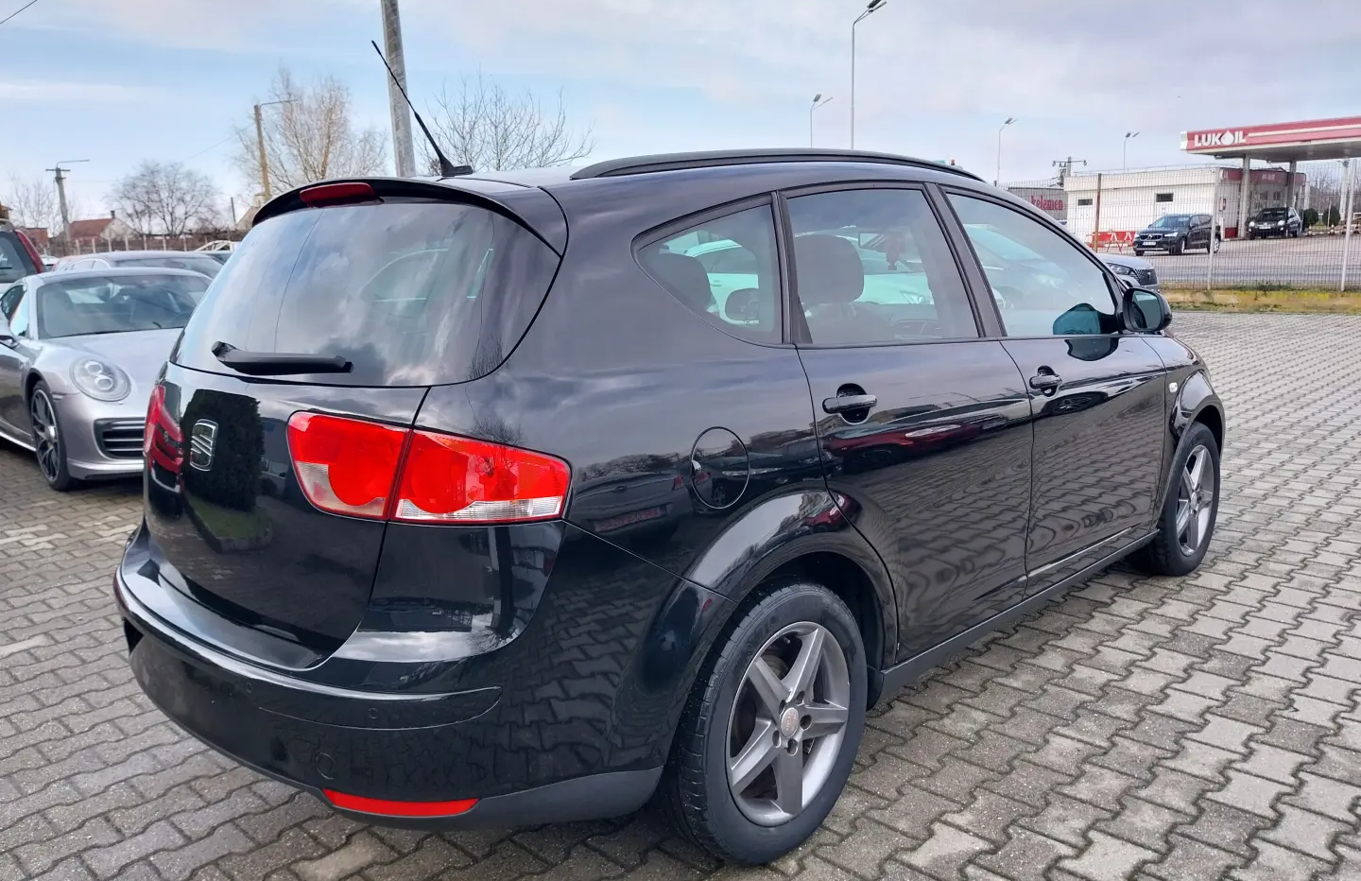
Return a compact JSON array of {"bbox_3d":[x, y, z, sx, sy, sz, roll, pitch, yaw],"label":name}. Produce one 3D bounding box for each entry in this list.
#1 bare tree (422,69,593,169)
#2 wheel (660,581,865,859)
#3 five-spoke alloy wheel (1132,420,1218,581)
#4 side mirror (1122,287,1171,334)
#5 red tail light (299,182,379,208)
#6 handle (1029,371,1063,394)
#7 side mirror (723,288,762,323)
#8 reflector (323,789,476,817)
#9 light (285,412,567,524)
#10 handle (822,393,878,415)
[{"bbox_3d":[-4.170,-6.293,25.971,4.700,5.852,4.700,-4,11,-8],"label":"bare tree"},{"bbox_3d":[0.182,0.619,2.354,0.210,0.630,0.630,8,14,44],"label":"wheel"},{"bbox_3d":[1.994,0.226,4.145,0.210,0.630,0.630,8,14,44],"label":"five-spoke alloy wheel"},{"bbox_3d":[1.554,-0.440,3.413,0.170,0.147,0.110,8,14,44],"label":"side mirror"},{"bbox_3d":[-0.766,-0.555,2.308,0.340,0.048,0.055,8,14,44],"label":"red tail light"},{"bbox_3d":[1.074,-0.171,3.000,0.045,0.040,0.195,8,14,44],"label":"handle"},{"bbox_3d":[0.267,-0.626,4.672,0.170,0.147,0.110,8,14,44],"label":"side mirror"},{"bbox_3d":[-0.511,0.653,1.875,0.310,0.032,0.040,1,11,15],"label":"reflector"},{"bbox_3d":[-0.466,0.043,1.841,0.509,0.185,0.161,3,12,26],"label":"light"},{"bbox_3d":[0.382,-0.082,2.299,0.045,0.040,0.195,8,14,44],"label":"handle"}]

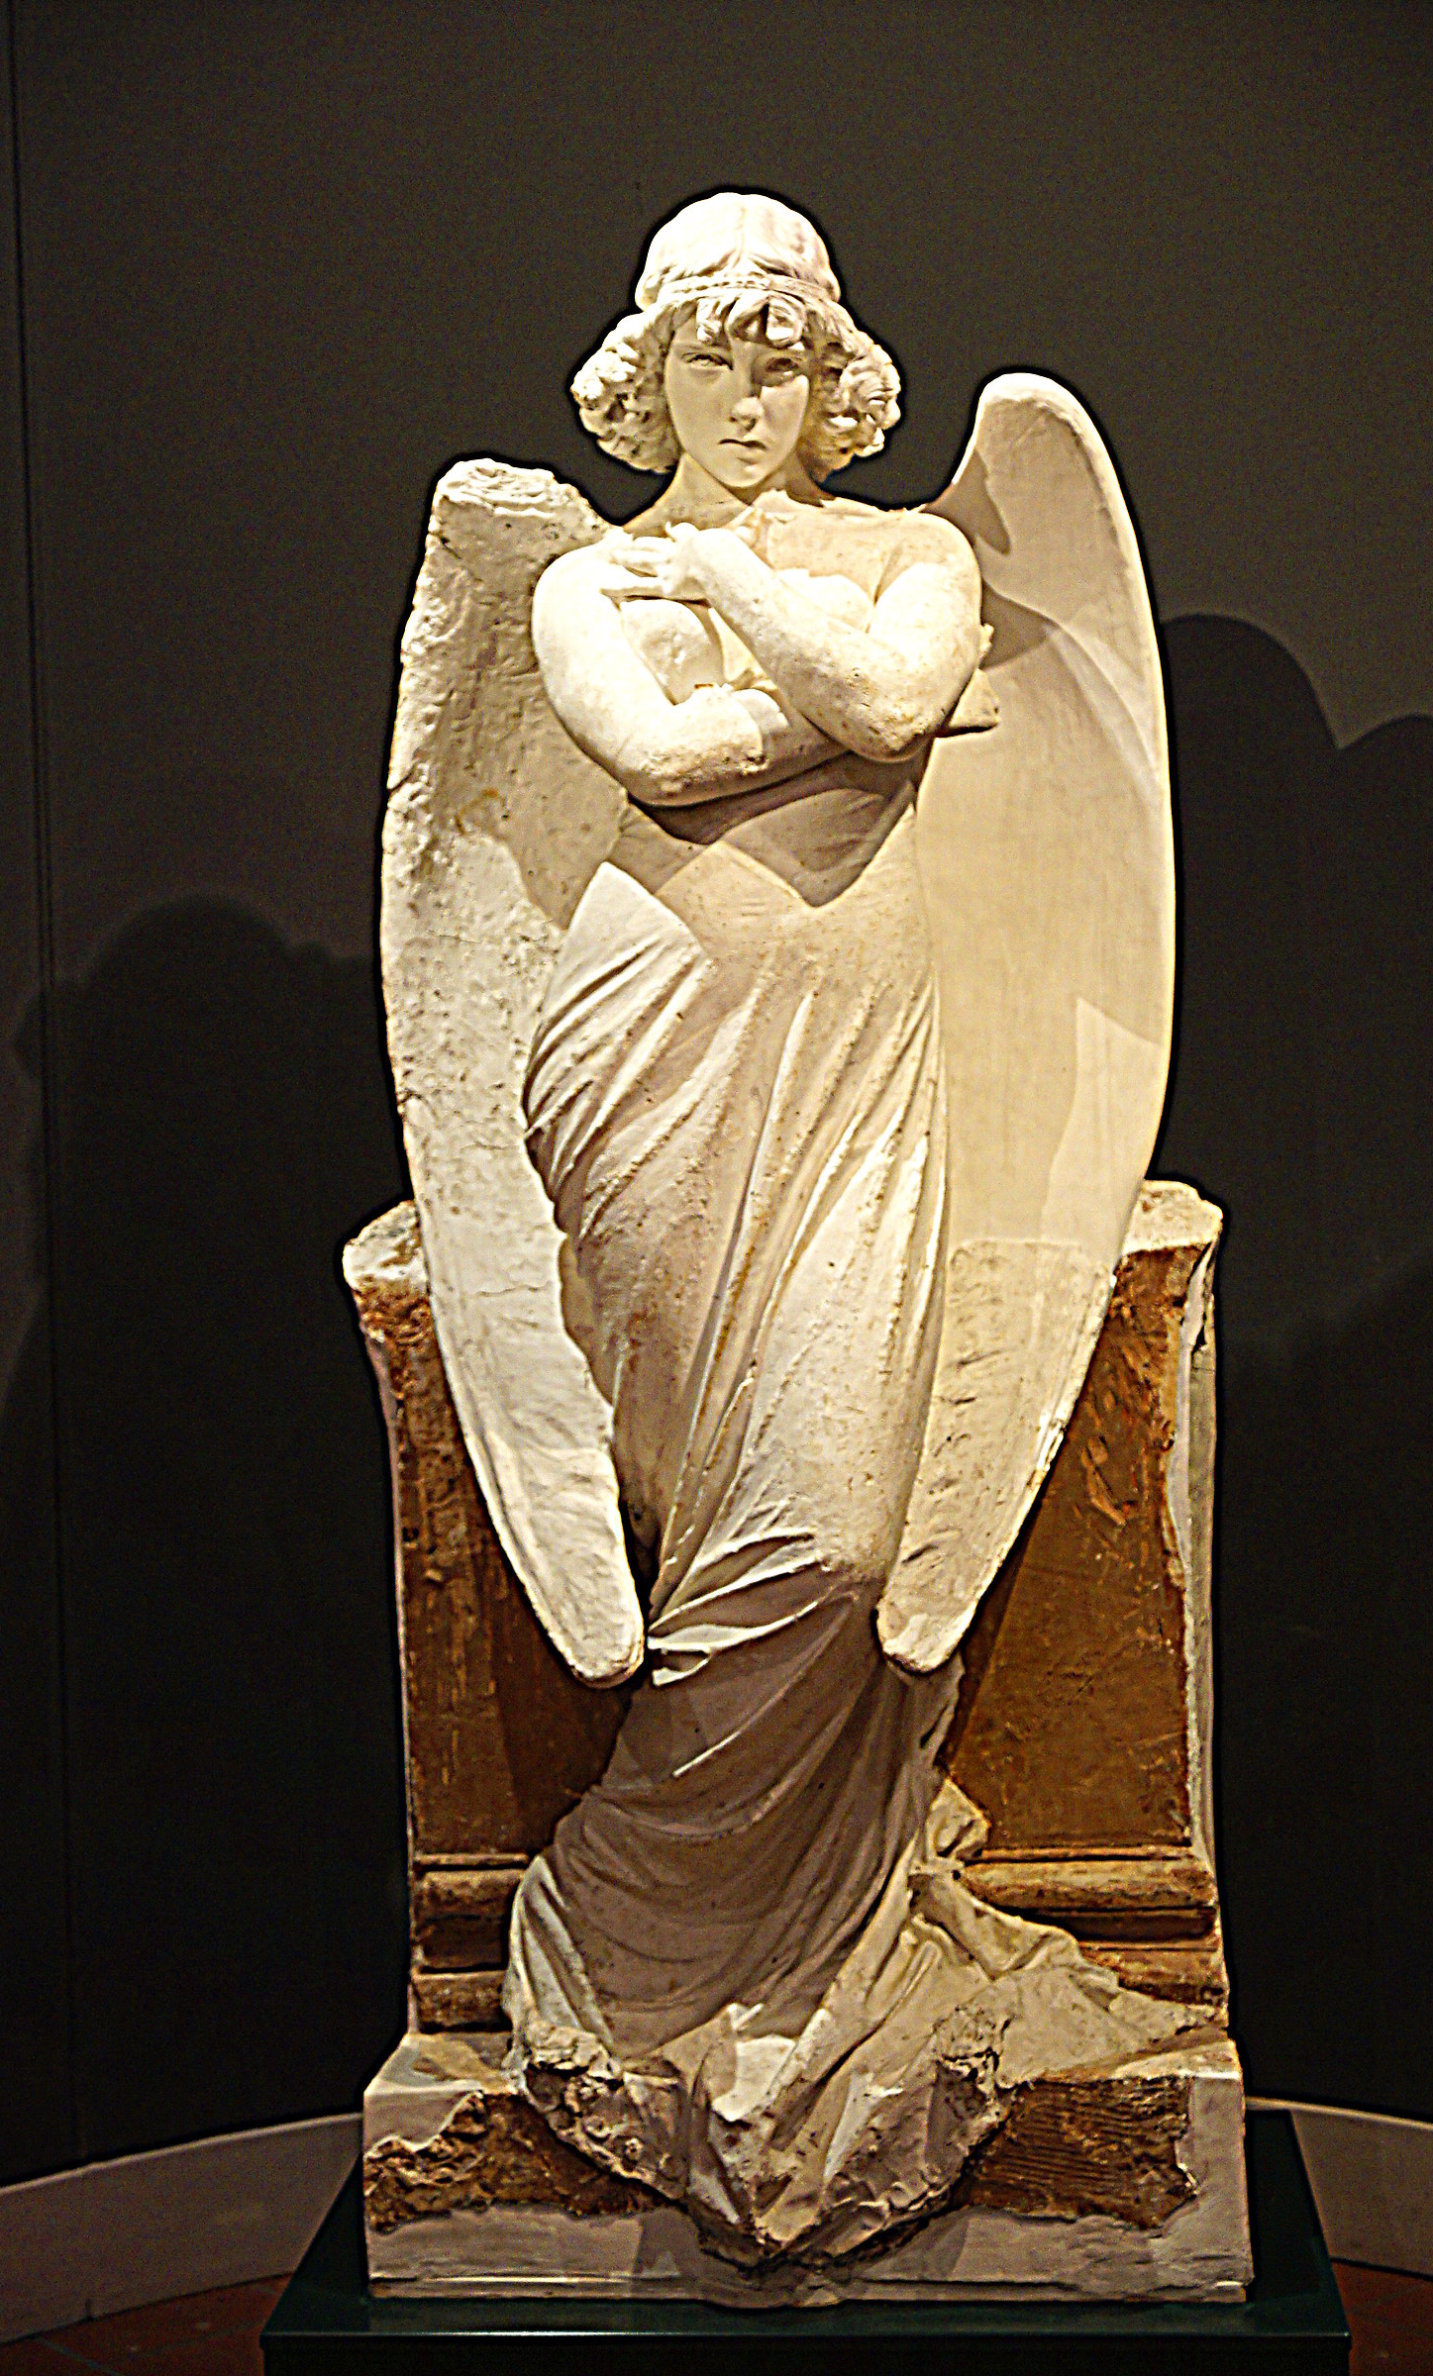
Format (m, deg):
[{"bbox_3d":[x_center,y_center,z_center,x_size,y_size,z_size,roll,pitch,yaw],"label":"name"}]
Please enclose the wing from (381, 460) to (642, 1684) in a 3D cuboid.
[{"bbox_3d":[-0.182,-0.103,3.043,0.240,1.060,0.260,-1,3,4],"label":"wing"}]

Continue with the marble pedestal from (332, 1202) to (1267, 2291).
[{"bbox_3d":[0.084,0.474,3.117,0.780,0.930,0.430,-1,3,4],"label":"marble pedestal"}]

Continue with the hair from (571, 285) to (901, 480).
[{"bbox_3d":[0.016,-0.679,2.889,0.270,0.165,0.220,-1,3,0],"label":"hair"}]

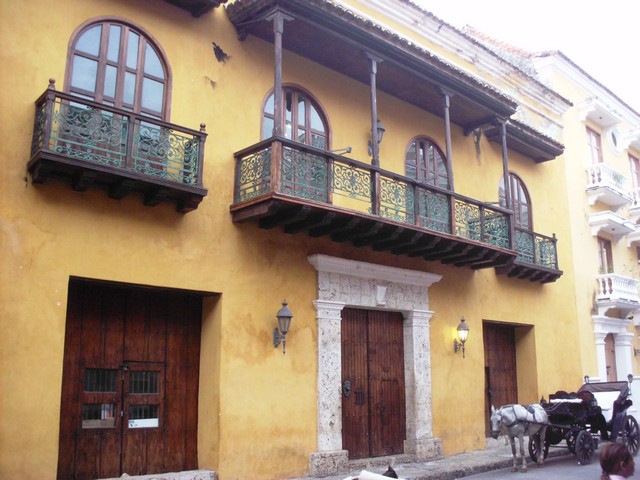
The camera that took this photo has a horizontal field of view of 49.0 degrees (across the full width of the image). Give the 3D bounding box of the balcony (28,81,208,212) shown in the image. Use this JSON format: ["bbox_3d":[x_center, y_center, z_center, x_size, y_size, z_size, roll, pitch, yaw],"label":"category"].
[{"bbox_3d":[-3.141,-1.414,11.305,2.927,1.499,0.673,11,-16,-44],"label":"balcony"}]

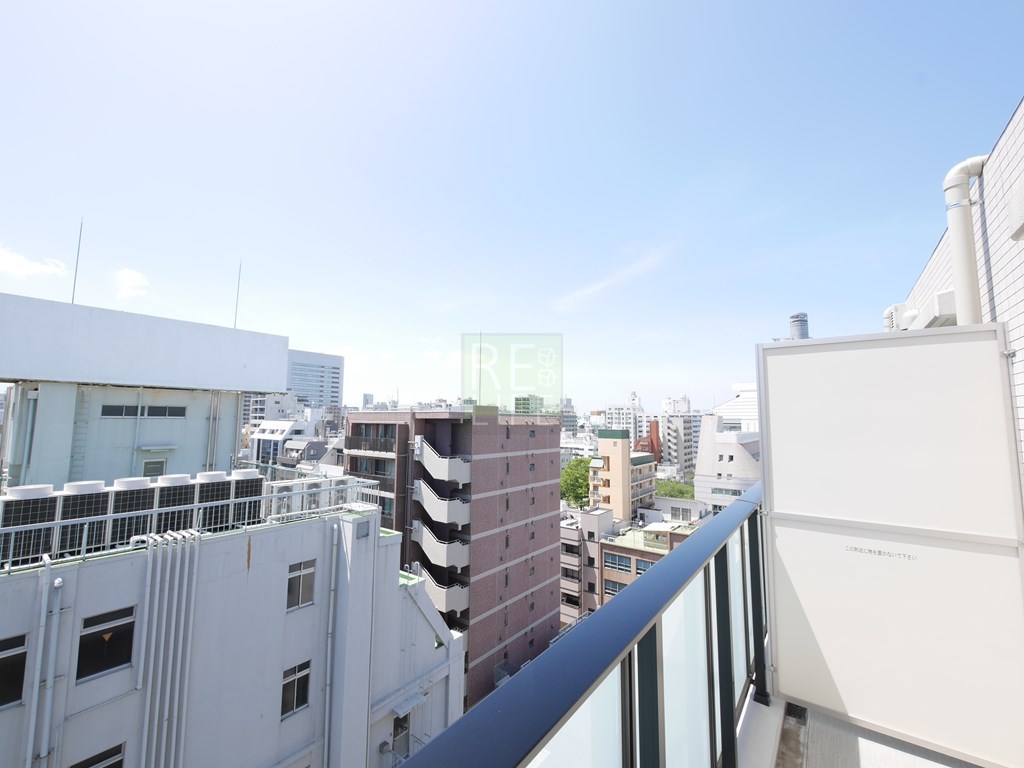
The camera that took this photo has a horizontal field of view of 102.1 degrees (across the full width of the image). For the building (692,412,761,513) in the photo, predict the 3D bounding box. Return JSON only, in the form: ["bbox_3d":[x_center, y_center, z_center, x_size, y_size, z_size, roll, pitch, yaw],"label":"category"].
[{"bbox_3d":[44.452,20.203,81.927,14.000,27.000,14.000,-4,-7,38],"label":"building"}]

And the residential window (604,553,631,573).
[{"bbox_3d":[11.526,19.445,45.219,3.150,1.650,0.150,-4,-7,38],"label":"residential window"}]

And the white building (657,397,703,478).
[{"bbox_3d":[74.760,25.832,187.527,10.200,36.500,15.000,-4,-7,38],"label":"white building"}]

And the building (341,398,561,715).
[{"bbox_3d":[-4.959,14.232,36.291,12.000,24.000,15.100,-4,-7,40],"label":"building"}]

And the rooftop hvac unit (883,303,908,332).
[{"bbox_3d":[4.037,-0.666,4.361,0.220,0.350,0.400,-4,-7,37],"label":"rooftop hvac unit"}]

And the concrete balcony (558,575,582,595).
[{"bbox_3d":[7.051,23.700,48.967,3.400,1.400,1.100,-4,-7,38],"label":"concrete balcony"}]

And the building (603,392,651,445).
[{"bbox_3d":[71.055,31.054,263.874,17.000,40.000,14.000,-4,-7,38],"label":"building"}]

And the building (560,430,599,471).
[{"bbox_3d":[35.425,36.468,223.822,25.000,20.500,14.000,-4,-7,41],"label":"building"}]

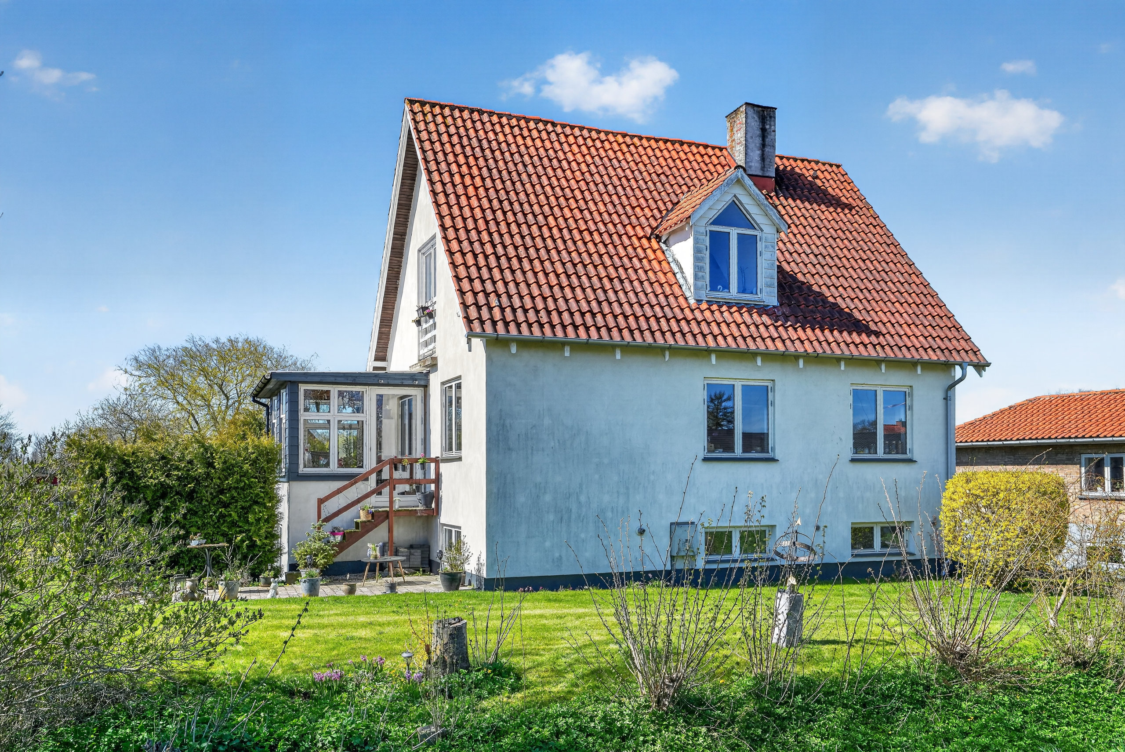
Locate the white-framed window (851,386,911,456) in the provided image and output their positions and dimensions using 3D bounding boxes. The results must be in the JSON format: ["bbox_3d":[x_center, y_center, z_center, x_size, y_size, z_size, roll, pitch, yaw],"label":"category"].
[{"bbox_3d":[5.964,0.847,17.552,1.381,1.316,0.110,1,-3,-22],"label":"white-framed window"}]

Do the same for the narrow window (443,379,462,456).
[{"bbox_3d":[-1.962,0.741,16.653,0.110,1.373,1.389,1,-3,-22],"label":"narrow window"}]

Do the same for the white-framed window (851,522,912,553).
[{"bbox_3d":[5.965,3.024,17.563,1.376,0.568,0.110,1,-3,-22],"label":"white-framed window"}]

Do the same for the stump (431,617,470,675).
[{"bbox_3d":[-1.051,2.527,8.800,0.355,0.530,0.355,0,-3,-7],"label":"stump"}]

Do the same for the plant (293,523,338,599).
[{"bbox_3d":[-3.666,2.709,13.900,0.670,1.120,0.650,0,-3,0],"label":"plant"}]

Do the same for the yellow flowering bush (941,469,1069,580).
[{"bbox_3d":[8.068,2.724,17.100,2.320,2.000,2.150,-1,-3,25],"label":"yellow flowering bush"}]

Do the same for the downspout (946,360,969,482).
[{"bbox_3d":[7.310,1.767,17.380,0.100,3.980,0.450,1,-3,-22],"label":"downspout"}]

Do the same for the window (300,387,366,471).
[{"bbox_3d":[-4.205,0.975,17.255,1.225,1.601,0.110,1,-3,-22],"label":"window"}]

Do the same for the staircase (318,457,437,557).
[{"bbox_3d":[-3.400,2.470,16.750,2.250,2.050,0.800,1,-3,-22],"label":"staircase"}]

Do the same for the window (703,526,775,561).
[{"bbox_3d":[3.084,2.928,16.404,1.397,0.615,0.110,1,-3,-22],"label":"window"}]

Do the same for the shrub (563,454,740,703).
[{"bbox_3d":[0.728,1.628,7.300,1.370,1.920,1.300,0,-3,0],"label":"shrub"}]

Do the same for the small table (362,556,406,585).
[{"bbox_3d":[-2.844,3.110,14.950,0.710,0.420,0.660,0,-3,0],"label":"small table"}]

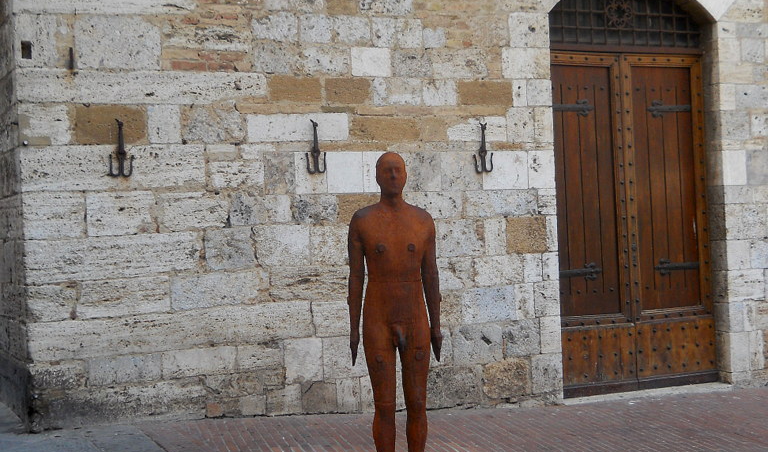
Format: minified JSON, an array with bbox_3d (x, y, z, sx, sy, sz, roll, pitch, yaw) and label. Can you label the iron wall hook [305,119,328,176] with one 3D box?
[{"bbox_3d":[-0.508,-0.588,8.043,0.155,0.400,0.095,-2,-1,-24],"label":"iron wall hook"}]

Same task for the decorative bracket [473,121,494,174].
[{"bbox_3d":[0.777,-0.619,8.604,0.165,0.400,0.095,-2,-1,-24],"label":"decorative bracket"}]

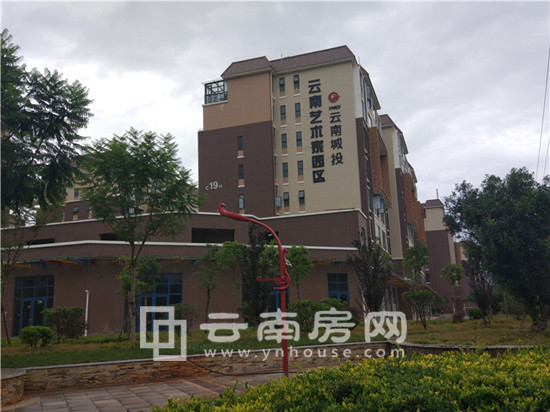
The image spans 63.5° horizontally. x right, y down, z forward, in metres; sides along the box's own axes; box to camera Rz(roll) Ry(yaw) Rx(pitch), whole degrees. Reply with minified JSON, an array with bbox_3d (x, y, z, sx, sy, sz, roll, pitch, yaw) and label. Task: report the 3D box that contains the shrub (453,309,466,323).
[{"bbox_3d":[12.032,7.160,29.000,0.900,0.880,0.900,-1,-12,0],"label":"shrub"}]

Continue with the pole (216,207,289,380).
[{"bbox_3d":[-0.467,1.735,9.447,1.500,3.662,0.300,-2,-12,0],"label":"pole"}]

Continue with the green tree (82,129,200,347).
[{"bbox_3d":[-4.187,0.829,13.948,3.600,6.922,3.600,-2,-12,0],"label":"green tree"}]

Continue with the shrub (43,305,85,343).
[{"bbox_3d":[-8.284,4.683,17.500,1.700,1.450,1.600,-1,-12,0],"label":"shrub"}]

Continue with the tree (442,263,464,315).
[{"bbox_3d":[16.256,7.605,40.500,2.000,4.750,2.000,-1,-12,0],"label":"tree"}]

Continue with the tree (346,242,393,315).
[{"bbox_3d":[6.134,4.924,28.564,3.065,5.437,3.065,-2,-12,0],"label":"tree"}]

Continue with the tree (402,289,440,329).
[{"bbox_3d":[7.213,5.038,21.894,1.872,1.916,1.872,-2,-12,0],"label":"tree"}]

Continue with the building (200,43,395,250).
[{"bbox_3d":[3.334,-2.365,49.755,17.700,24.000,15.500,-6,-13,20],"label":"building"}]

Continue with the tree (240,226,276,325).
[{"bbox_3d":[-0.990,4.292,26.692,2.186,6.195,2.186,-2,-12,0],"label":"tree"}]

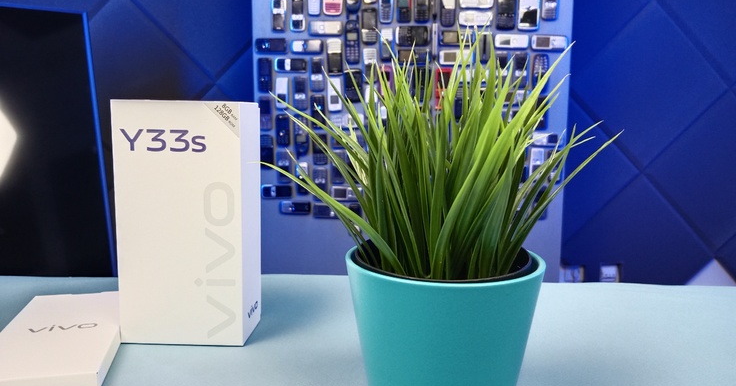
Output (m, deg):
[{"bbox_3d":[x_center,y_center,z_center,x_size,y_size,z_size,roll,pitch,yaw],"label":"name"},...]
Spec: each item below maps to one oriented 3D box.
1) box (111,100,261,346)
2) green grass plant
[{"bbox_3d":[-0.135,0.021,0.425,0.093,0.178,0.053,1,7,3],"label":"box"},{"bbox_3d":[0.042,-0.021,0.297,0.192,0.130,0.170,1,7,0],"label":"green grass plant"}]

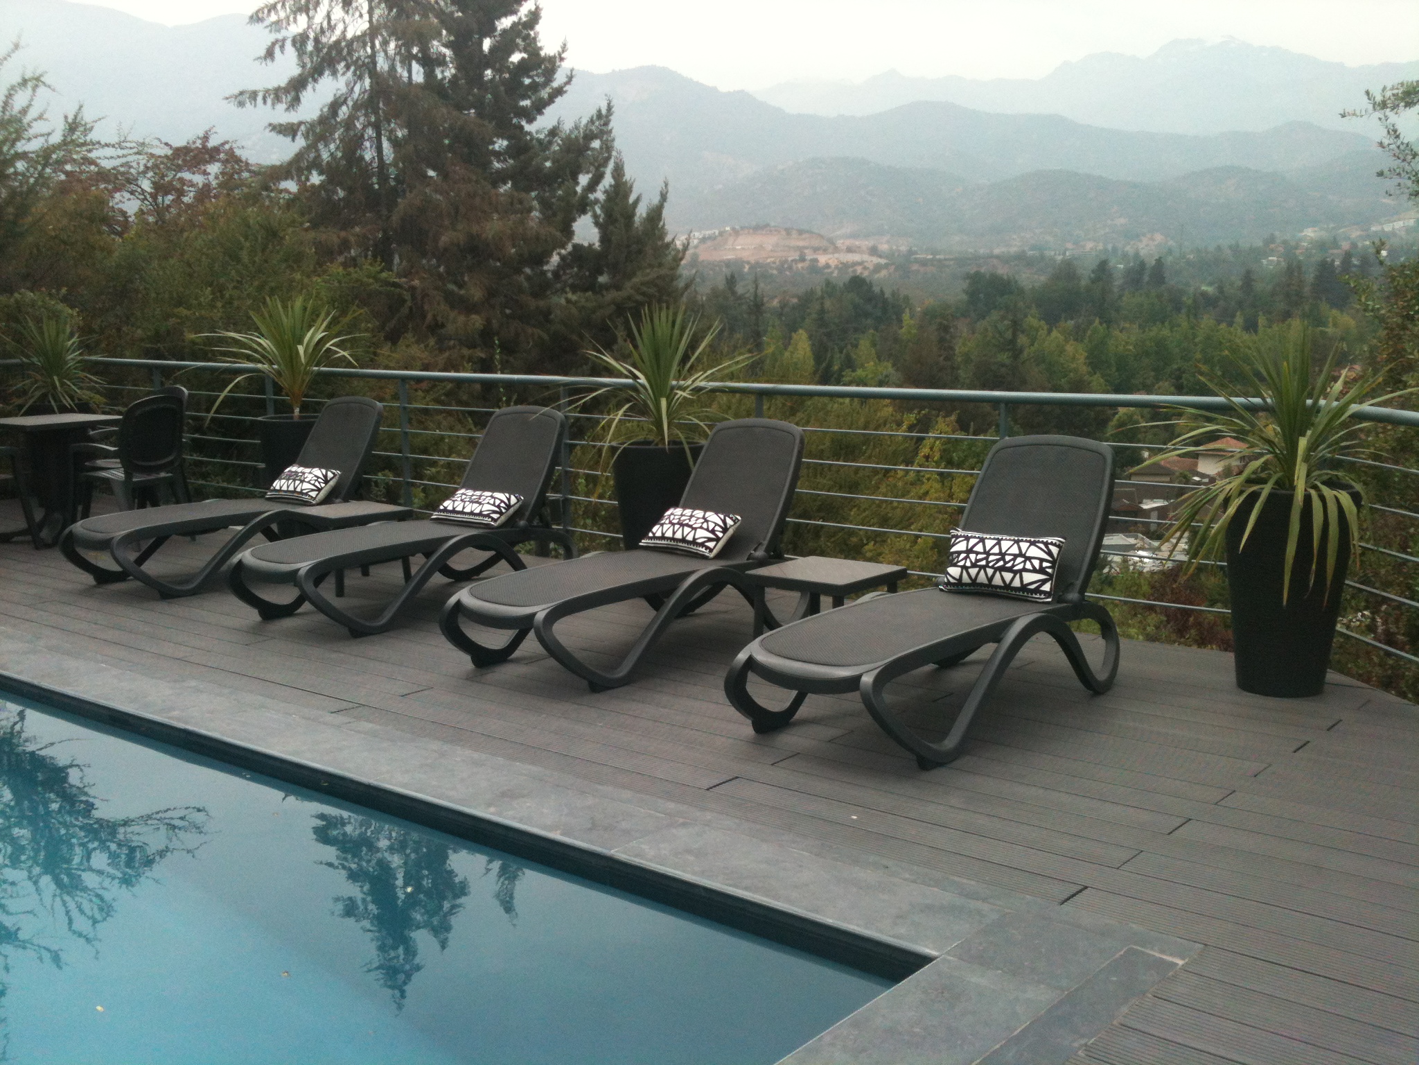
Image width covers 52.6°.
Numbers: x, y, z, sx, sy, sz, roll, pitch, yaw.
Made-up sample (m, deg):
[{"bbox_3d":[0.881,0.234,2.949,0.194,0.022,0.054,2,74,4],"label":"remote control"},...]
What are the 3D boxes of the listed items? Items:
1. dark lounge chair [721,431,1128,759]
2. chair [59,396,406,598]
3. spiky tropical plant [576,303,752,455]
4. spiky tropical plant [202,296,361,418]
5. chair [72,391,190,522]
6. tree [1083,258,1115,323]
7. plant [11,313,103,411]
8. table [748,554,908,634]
[{"bbox_3d":[0.794,0.191,5.126,0.700,0.960,1.690,8,13,40],"label":"dark lounge chair"},{"bbox_3d":[-2.650,-0.226,7.856,0.700,0.930,1.700,7,12,39],"label":"chair"},{"bbox_3d":[-0.224,-0.755,7.083,0.870,0.733,0.850,-1,10,0],"label":"spiky tropical plant"},{"bbox_3d":[-2.670,-1.097,8.953,0.960,0.743,0.900,-1,10,0],"label":"spiky tropical plant"},{"bbox_3d":[-3.604,-0.393,8.955,0.560,0.910,0.530,6,12,33],"label":"chair"},{"bbox_3d":[85.260,-52.953,314.367,7.600,15.200,7.600,-1,10,0],"label":"tree"},{"bbox_3d":[-4.502,-1.162,9.893,0.660,0.663,0.660,-1,10,0],"label":"plant"},{"bbox_3d":[0.476,0.354,5.855,0.455,0.400,0.455,8,13,40],"label":"table"}]

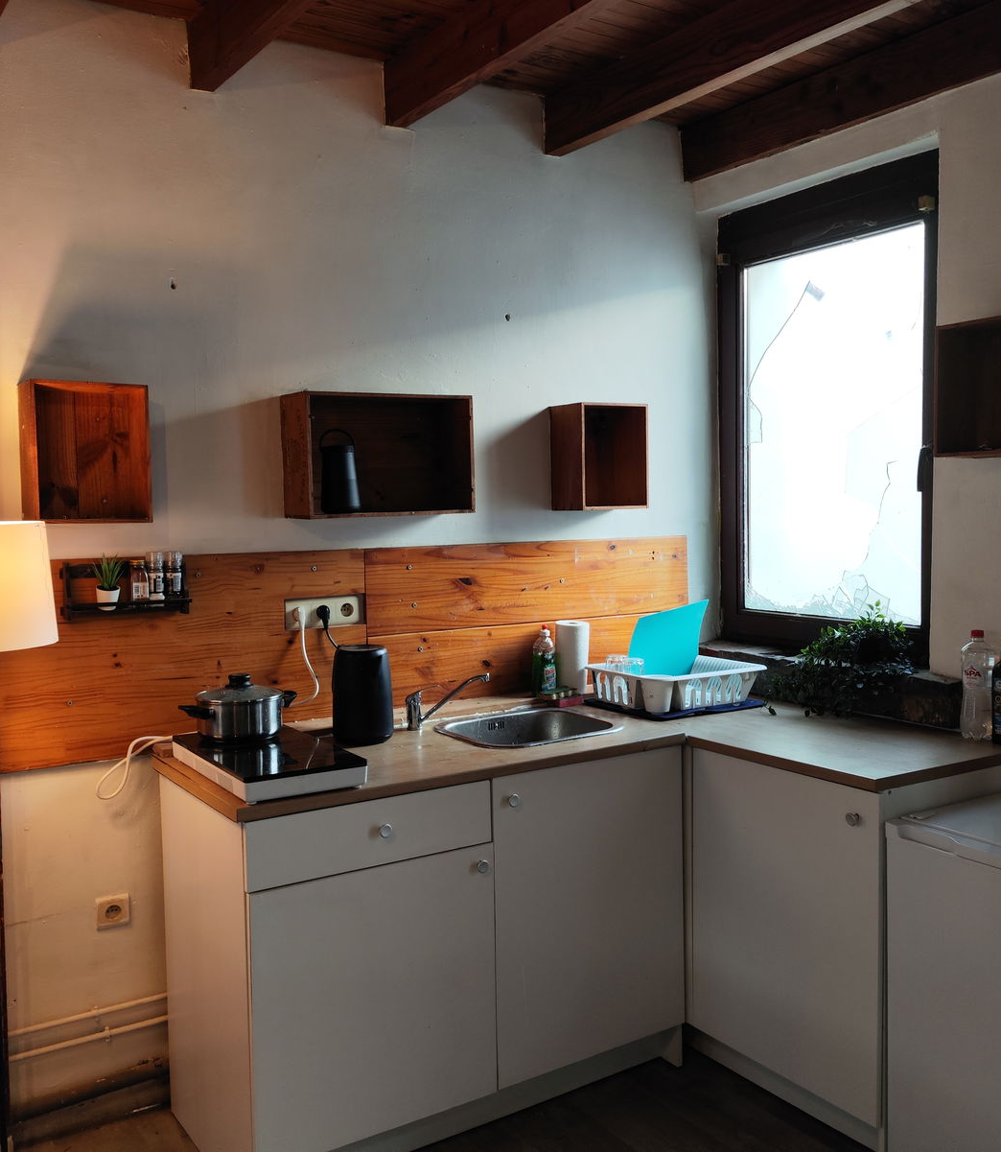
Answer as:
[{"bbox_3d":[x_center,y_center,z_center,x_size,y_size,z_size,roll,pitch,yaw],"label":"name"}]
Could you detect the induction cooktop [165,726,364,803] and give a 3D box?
[{"bbox_3d":[-0.555,0.432,2.500,0.275,0.058,0.540,-3,4,-33],"label":"induction cooktop"}]

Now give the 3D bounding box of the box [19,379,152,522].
[{"bbox_3d":[-0.976,-0.287,2.504,0.248,0.315,0.191,-3,3,-33],"label":"box"}]

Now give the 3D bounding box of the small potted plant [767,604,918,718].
[{"bbox_3d":[1.032,0.243,3.164,0.261,0.311,0.422,-3,3,-33],"label":"small potted plant"}]

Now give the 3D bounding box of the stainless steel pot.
[{"bbox_3d":[-0.649,0.318,2.655,0.301,0.151,0.209,-3,3,-37],"label":"stainless steel pot"}]

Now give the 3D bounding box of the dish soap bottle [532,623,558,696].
[{"bbox_3d":[0.142,0.268,3.401,0.088,0.223,0.055,-3,4,-33],"label":"dish soap bottle"}]

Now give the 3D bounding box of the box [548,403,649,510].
[{"bbox_3d":[0.319,-0.377,3.449,0.259,0.330,0.180,-3,4,-33],"label":"box"}]

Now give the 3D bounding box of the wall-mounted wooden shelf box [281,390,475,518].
[{"bbox_3d":[-0.331,-0.326,2.933,0.493,0.325,0.179,-3,3,-33],"label":"wall-mounted wooden shelf box"}]

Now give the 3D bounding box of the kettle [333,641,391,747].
[{"bbox_3d":[-0.367,0.314,2.825,0.161,0.246,0.166,-1,3,-8],"label":"kettle"}]

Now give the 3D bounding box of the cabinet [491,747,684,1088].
[{"bbox_3d":[0.070,0.843,2.944,0.600,0.790,0.600,-3,4,-33],"label":"cabinet"}]

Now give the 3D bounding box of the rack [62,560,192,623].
[{"bbox_3d":[-0.912,0.028,2.601,0.291,0.144,0.082,-3,3,-33],"label":"rack"}]

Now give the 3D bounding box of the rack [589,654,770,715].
[{"bbox_3d":[0.551,0.338,3.296,0.450,0.110,0.335,-3,4,-34],"label":"rack"}]

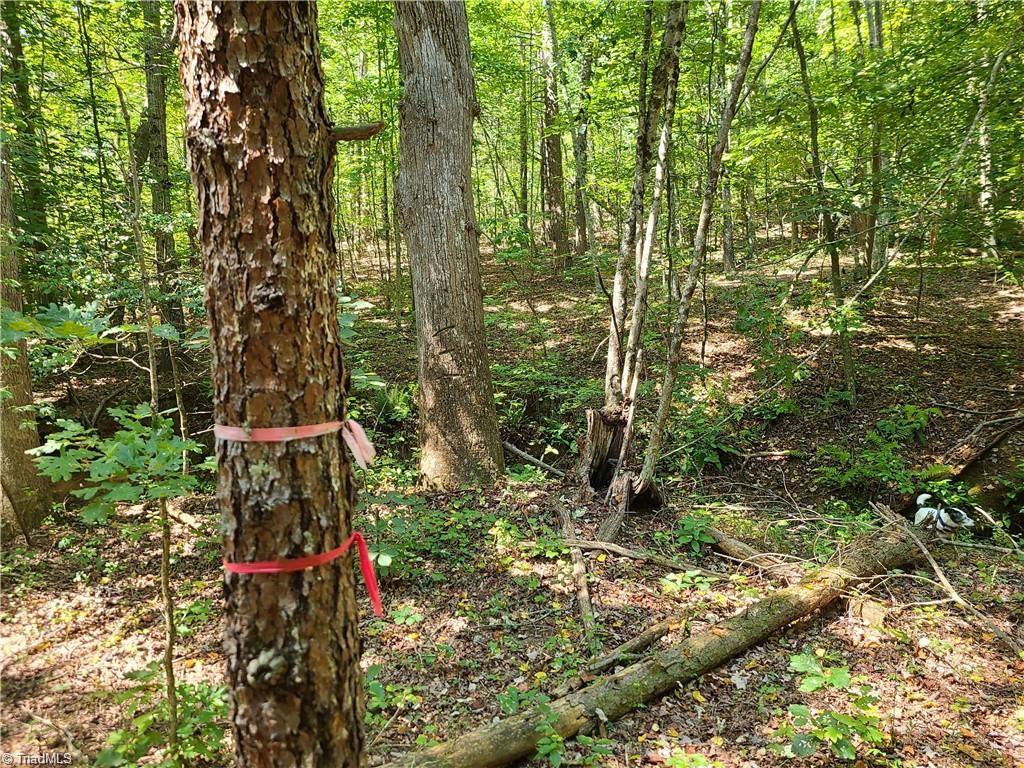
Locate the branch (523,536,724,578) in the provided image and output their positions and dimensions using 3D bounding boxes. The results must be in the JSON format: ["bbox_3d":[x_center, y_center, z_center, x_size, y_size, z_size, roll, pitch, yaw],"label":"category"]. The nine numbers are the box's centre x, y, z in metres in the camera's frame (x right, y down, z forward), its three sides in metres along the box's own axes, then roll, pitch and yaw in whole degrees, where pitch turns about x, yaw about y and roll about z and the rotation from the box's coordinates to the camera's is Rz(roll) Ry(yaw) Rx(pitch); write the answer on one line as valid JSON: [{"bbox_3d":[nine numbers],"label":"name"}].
[{"bbox_3d":[0.592,0.963,4.335,1.213,0.070,0.170,2,8,35],"label":"branch"}]

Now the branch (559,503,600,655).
[{"bbox_3d":[0.341,0.983,4.252,0.085,0.075,2.145,-2,6,1],"label":"branch"}]

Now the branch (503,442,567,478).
[{"bbox_3d":[0.200,0.735,7.600,0.060,0.060,0.887,-8,23,-43],"label":"branch"}]

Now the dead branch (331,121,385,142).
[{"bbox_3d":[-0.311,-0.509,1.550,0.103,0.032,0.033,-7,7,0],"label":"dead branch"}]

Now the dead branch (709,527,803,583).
[{"bbox_3d":[1.297,0.925,4.201,0.115,0.115,0.741,-5,7,-19],"label":"dead branch"}]

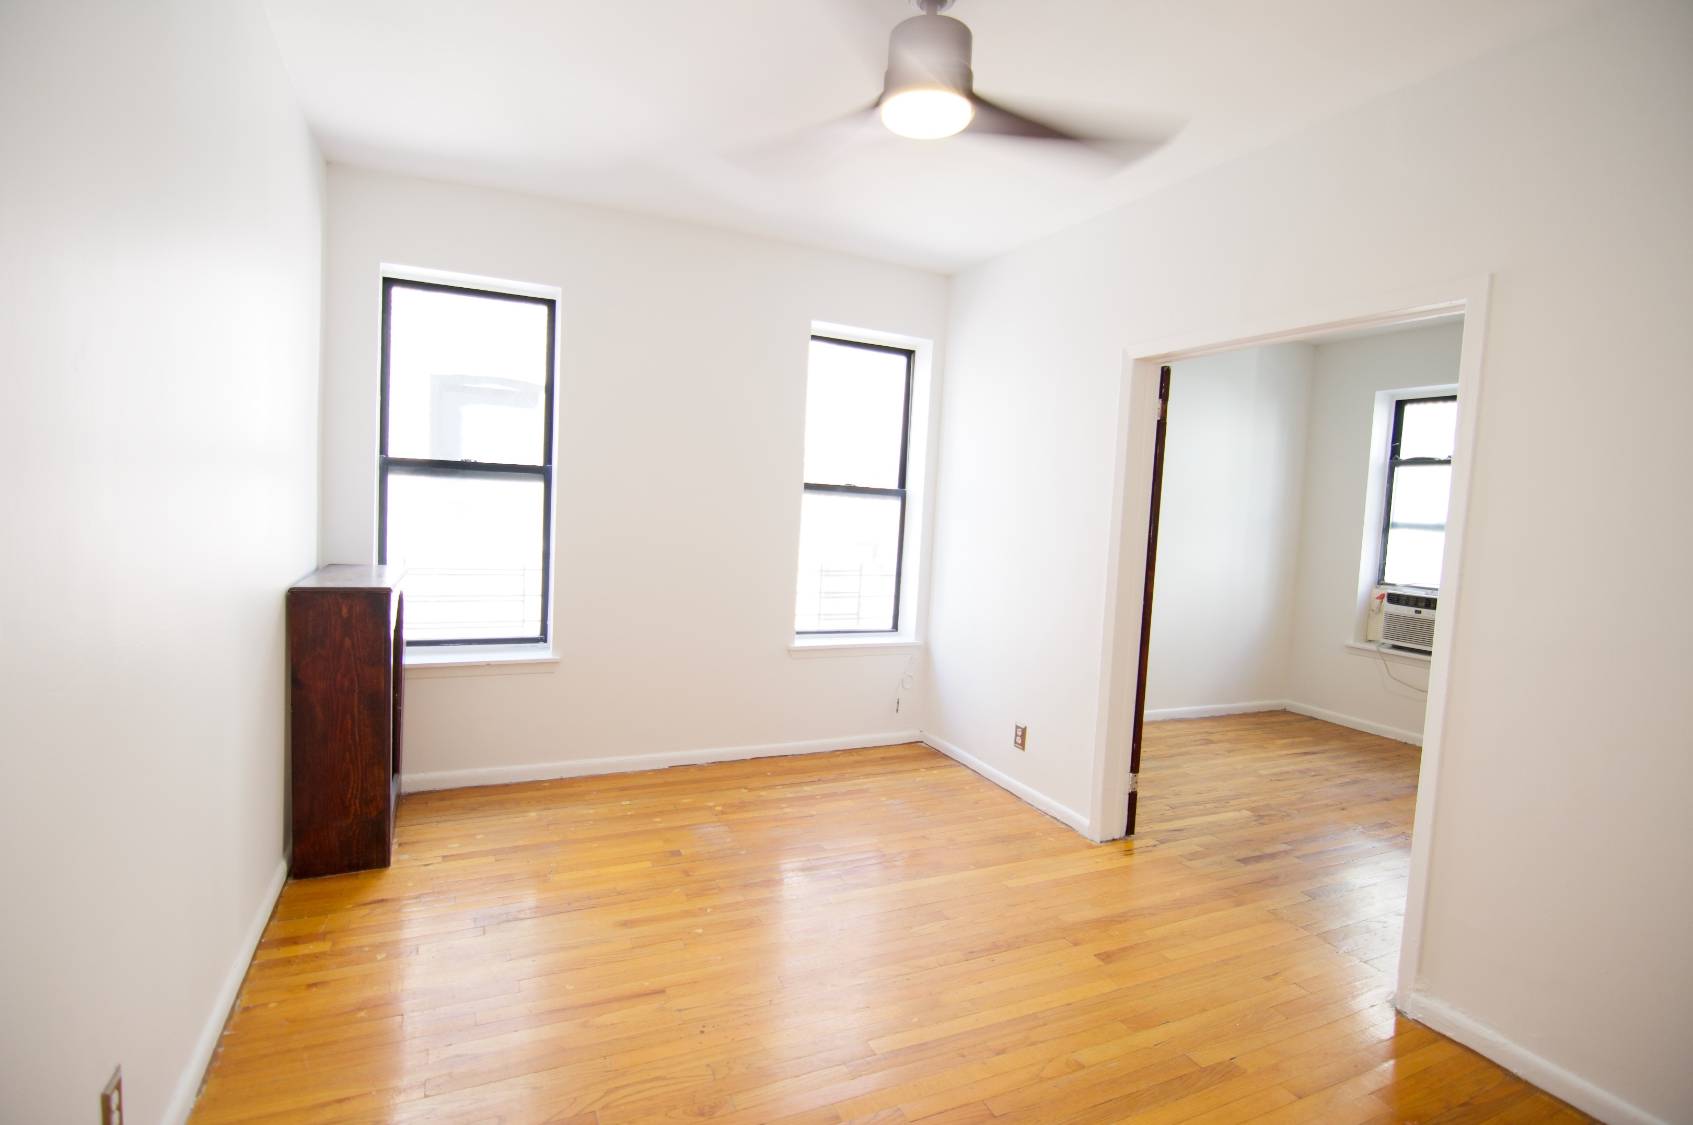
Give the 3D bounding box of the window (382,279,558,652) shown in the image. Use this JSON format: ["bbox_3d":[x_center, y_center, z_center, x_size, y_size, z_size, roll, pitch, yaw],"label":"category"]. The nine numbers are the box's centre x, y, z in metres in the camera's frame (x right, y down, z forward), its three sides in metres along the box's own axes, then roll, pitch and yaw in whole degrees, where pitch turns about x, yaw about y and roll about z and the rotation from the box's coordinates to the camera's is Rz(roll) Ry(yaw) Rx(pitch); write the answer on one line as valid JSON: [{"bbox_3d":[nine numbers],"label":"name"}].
[{"bbox_3d":[-1.822,-0.445,3.652,0.732,1.703,0.090,1,5,-23],"label":"window"}]

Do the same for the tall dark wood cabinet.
[{"bbox_3d":[-1.992,0.584,3.037,0.305,1.046,0.710,0,5,-26],"label":"tall dark wood cabinet"}]

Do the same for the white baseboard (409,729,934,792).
[{"bbox_3d":[-0.937,1.040,3.960,3.003,0.085,0.019,1,5,-23],"label":"white baseboard"}]

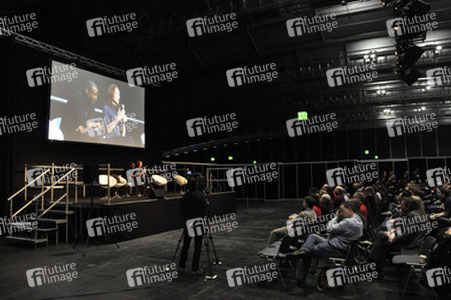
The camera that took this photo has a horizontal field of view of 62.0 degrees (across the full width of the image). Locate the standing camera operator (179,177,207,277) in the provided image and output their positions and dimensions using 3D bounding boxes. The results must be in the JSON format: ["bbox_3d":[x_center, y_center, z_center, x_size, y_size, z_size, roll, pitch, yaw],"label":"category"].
[{"bbox_3d":[-0.575,1.306,6.565,0.490,1.700,0.380,-2,-4,35],"label":"standing camera operator"}]

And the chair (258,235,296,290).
[{"bbox_3d":[0.830,1.720,5.930,0.500,0.800,0.460,-2,-4,28],"label":"chair"}]

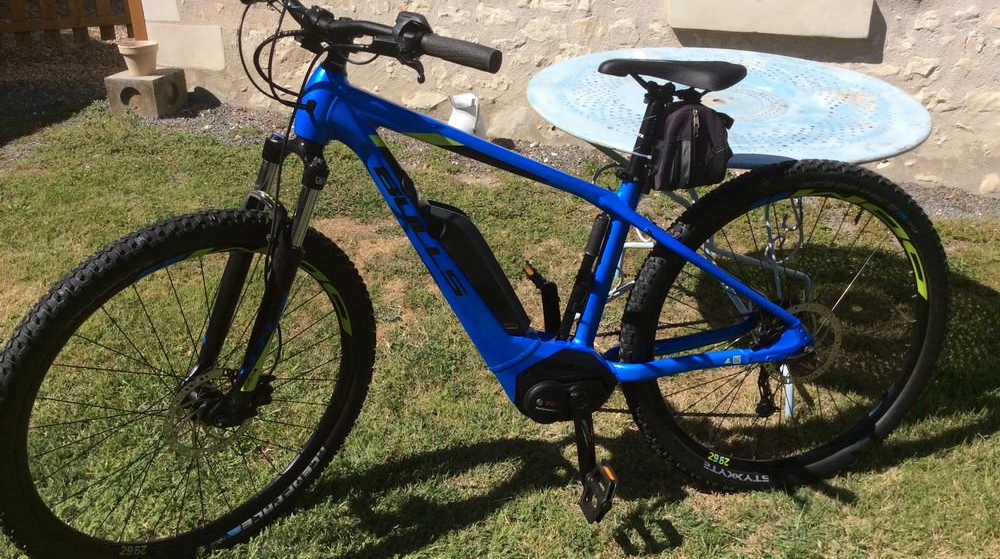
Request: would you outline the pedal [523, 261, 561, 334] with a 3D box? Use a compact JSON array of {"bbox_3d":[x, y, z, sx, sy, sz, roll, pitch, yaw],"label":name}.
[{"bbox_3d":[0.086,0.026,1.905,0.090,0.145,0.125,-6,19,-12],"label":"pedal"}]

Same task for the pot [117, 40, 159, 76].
[{"bbox_3d":[-2.057,-1.264,5.293,0.214,0.168,0.214,-10,24,-21],"label":"pot"}]

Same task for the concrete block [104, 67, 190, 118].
[{"bbox_3d":[-2.031,-1.073,5.318,0.298,0.212,0.335,2,23,8],"label":"concrete block"}]

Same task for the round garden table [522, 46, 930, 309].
[{"bbox_3d":[0.546,-0.118,2.427,0.965,0.735,0.965,0,25,0],"label":"round garden table"}]

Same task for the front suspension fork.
[{"bbox_3d":[-0.429,0.000,1.610,0.180,0.525,0.115,31,16,38],"label":"front suspension fork"}]

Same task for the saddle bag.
[{"bbox_3d":[0.353,-0.256,1.728,0.145,0.153,0.115,-6,19,-12],"label":"saddle bag"}]

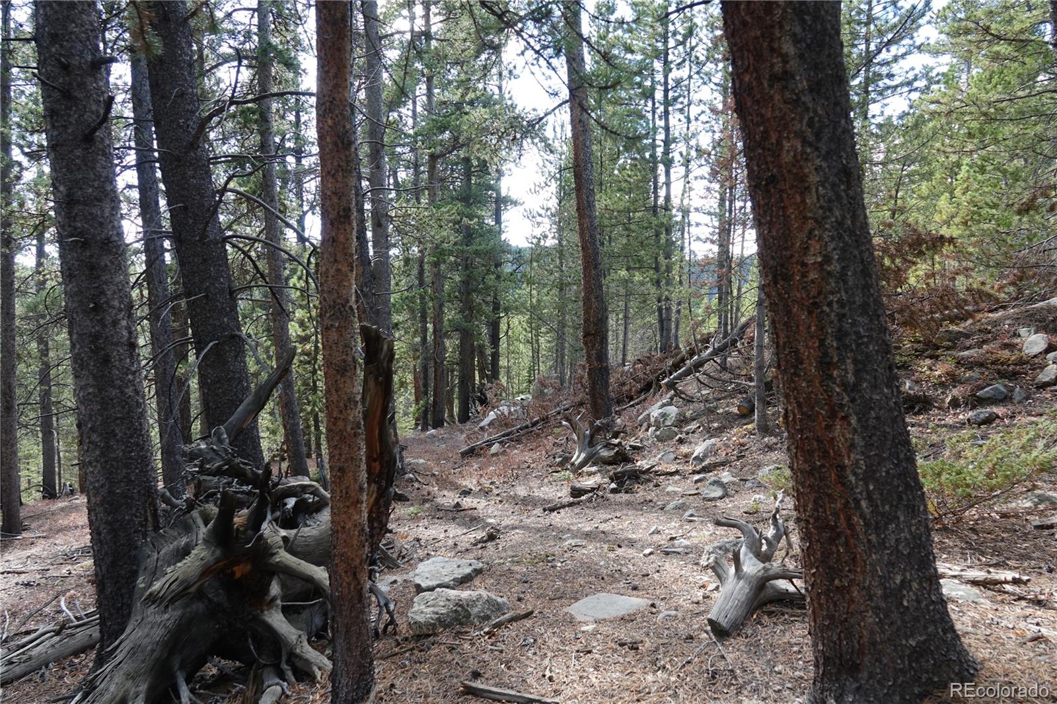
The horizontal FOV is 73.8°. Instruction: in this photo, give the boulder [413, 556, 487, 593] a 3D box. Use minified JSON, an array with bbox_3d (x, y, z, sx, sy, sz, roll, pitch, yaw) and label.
[{"bbox_3d":[-0.549,1.539,4.900,0.480,0.160,0.460,-2,1,0],"label":"boulder"}]

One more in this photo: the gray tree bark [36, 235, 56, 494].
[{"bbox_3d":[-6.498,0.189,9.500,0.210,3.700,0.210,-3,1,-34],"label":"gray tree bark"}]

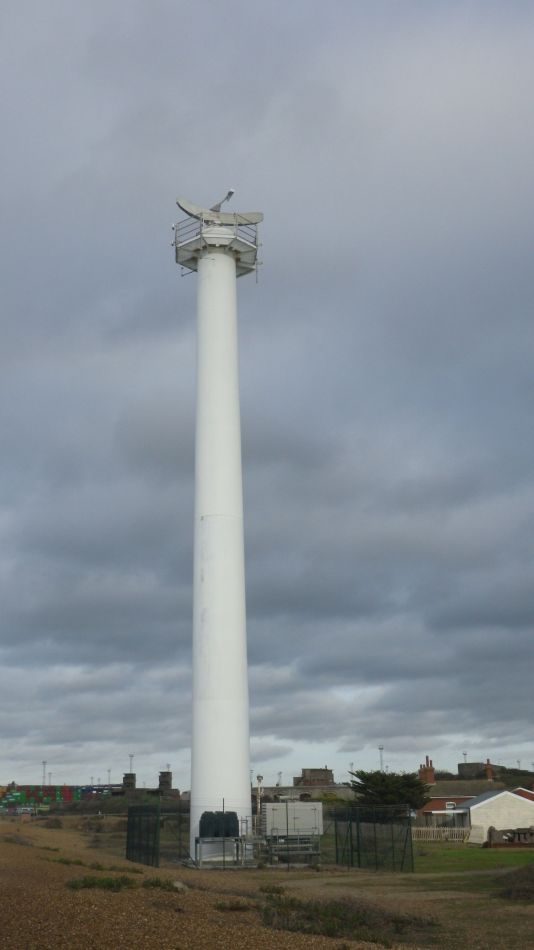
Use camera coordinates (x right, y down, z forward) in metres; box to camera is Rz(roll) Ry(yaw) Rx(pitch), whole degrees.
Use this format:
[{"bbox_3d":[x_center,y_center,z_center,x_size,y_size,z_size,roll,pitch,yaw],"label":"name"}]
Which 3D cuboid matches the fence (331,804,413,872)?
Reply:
[{"bbox_3d":[4.968,17.384,50.982,0.300,2.850,9.349,4,-19,-17],"label":"fence"}]

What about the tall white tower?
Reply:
[{"bbox_3d":[-2.428,1.091,52.983,4.900,34.100,4.700,-1,-18,0],"label":"tall white tower"}]

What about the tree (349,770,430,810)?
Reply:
[{"bbox_3d":[9.825,26.747,85.812,6.600,5.340,6.200,-1,-18,0],"label":"tree"}]

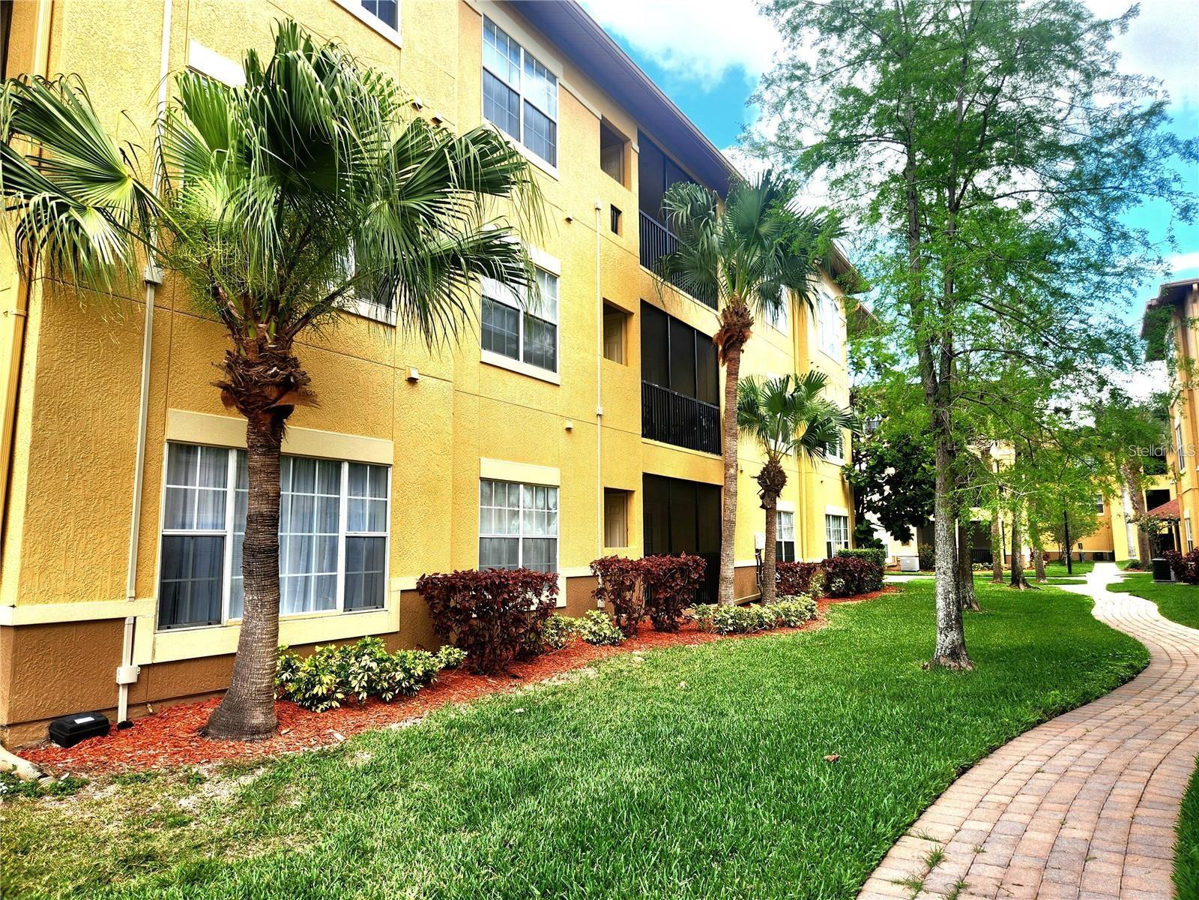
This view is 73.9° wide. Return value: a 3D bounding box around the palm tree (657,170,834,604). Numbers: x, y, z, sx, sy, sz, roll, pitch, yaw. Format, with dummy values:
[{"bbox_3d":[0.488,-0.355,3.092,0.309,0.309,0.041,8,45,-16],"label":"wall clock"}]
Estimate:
[{"bbox_3d":[2.881,-1.173,15.416,3.200,8.647,3.200,-5,-8,31],"label":"palm tree"}]

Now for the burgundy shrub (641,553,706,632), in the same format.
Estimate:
[{"bbox_3d":[1.214,2.292,12.987,0.950,1.200,1.050,-5,-8,31],"label":"burgundy shrub"}]

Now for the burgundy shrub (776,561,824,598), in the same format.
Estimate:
[{"bbox_3d":[4.541,3.059,18.503,1.050,0.953,1.700,-5,-8,31],"label":"burgundy shrub"}]

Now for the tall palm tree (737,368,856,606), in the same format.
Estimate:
[{"bbox_3d":[4.311,0.819,17.477,2.400,5.170,2.400,-5,-8,31],"label":"tall palm tree"}]

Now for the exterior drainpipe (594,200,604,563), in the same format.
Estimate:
[{"bbox_3d":[0.032,-0.828,13.118,0.100,6.943,0.110,-5,-8,31],"label":"exterior drainpipe"}]

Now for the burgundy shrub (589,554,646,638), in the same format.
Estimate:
[{"bbox_3d":[0.285,2.168,11.835,0.800,1.168,0.800,-5,-8,31],"label":"burgundy shrub"}]

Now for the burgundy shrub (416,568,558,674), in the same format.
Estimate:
[{"bbox_3d":[-1.225,1.898,9.099,0.900,1.079,1.750,-5,-8,31],"label":"burgundy shrub"}]

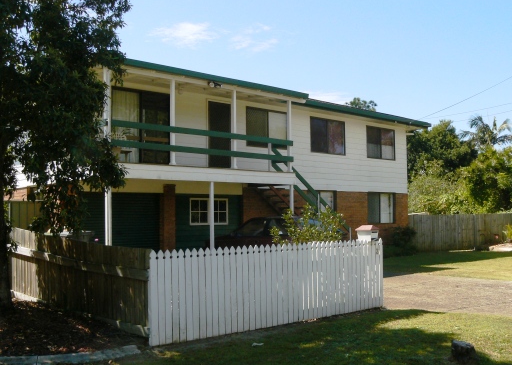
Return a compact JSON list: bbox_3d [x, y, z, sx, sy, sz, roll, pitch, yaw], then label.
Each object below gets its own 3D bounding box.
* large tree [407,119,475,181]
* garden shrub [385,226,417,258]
[{"bbox_3d":[10.101,-0.065,30.907,4.800,6.710,4.800,2,-5,-42],"label":"large tree"},{"bbox_3d":[5.408,2.175,21.004,1.150,1.200,1.100,2,-5,-42],"label":"garden shrub"}]

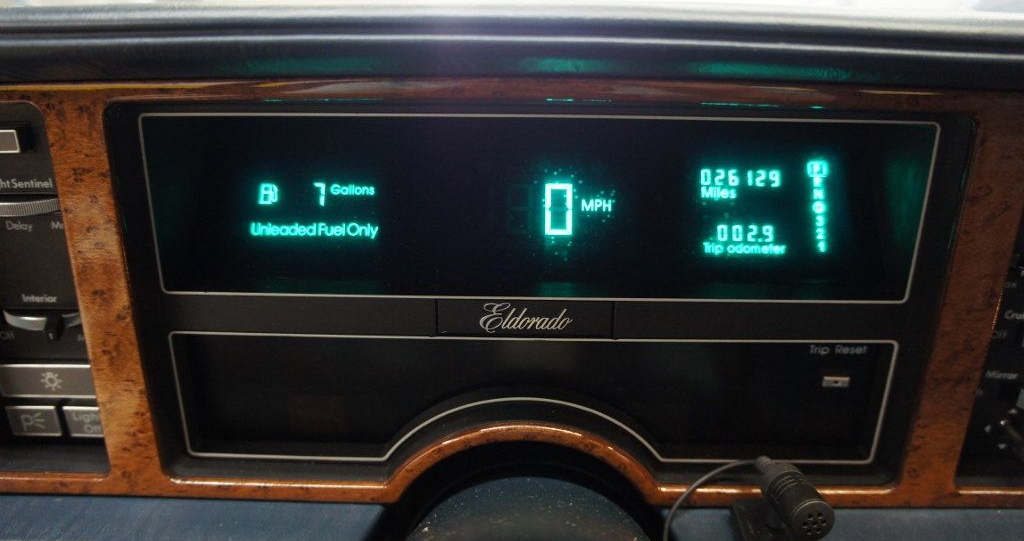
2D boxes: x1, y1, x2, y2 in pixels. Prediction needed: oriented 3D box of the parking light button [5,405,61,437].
[{"bbox_3d":[-0.233,0.072,0.378,0.024,0.016,0.009,1,19,0],"label":"parking light button"}]

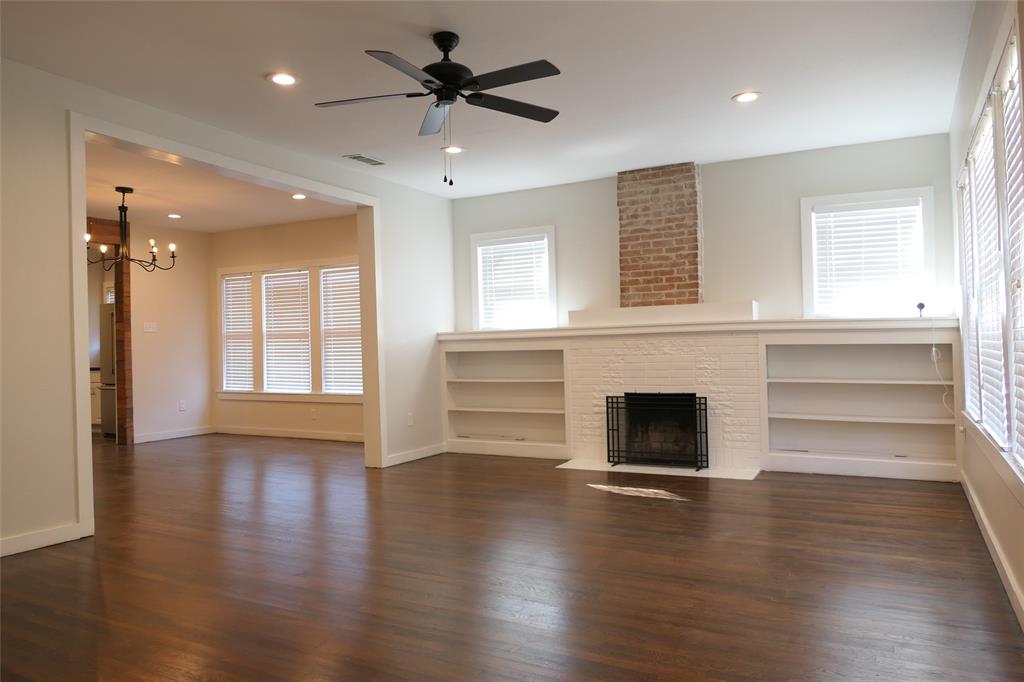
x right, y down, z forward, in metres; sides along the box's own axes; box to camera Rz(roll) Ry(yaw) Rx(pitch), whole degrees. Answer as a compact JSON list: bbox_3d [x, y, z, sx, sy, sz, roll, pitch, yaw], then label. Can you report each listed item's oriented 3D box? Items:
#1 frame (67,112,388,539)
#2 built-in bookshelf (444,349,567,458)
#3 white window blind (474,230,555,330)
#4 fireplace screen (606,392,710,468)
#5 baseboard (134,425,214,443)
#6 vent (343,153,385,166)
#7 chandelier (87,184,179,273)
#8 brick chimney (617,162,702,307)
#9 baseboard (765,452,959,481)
[{"bbox_3d":[-1.965,-0.081,5.265,0.150,2.530,2.713,-1,-1,31],"label":"frame"},{"bbox_3d":[-0.031,0.628,6.972,1.359,1.062,0.260,-1,-1,26],"label":"built-in bookshelf"},{"bbox_3d":[0.016,-0.626,7.081,0.974,1.051,0.080,-1,-1,26],"label":"white window blind"},{"bbox_3d":[1.270,0.817,6.091,0.909,0.616,0.180,-1,-1,26],"label":"fireplace screen"},{"bbox_3d":[-4.375,1.218,8.893,0.018,0.095,1.008,-2,-1,34],"label":"baseboard"},{"bbox_3d":[-1.259,-1.530,5.809,0.185,0.020,0.350,-1,-1,29],"label":"vent"},{"bbox_3d":[-3.767,-1.082,6.622,0.930,0.792,0.930,-1,-1,26],"label":"chandelier"},{"bbox_3d":[1.373,-0.941,6.313,0.732,1.291,0.180,-1,-1,26],"label":"brick chimney"},{"bbox_3d":[2.759,1.016,5.463,1.408,0.149,0.025,-1,-1,26],"label":"baseboard"}]

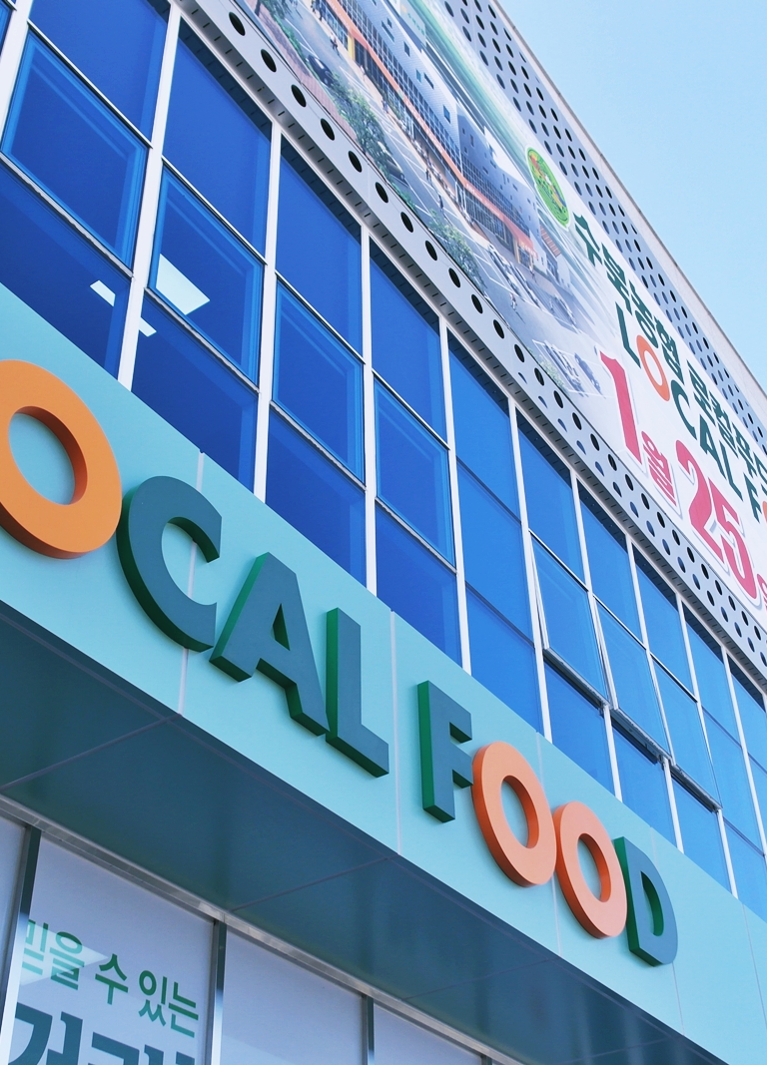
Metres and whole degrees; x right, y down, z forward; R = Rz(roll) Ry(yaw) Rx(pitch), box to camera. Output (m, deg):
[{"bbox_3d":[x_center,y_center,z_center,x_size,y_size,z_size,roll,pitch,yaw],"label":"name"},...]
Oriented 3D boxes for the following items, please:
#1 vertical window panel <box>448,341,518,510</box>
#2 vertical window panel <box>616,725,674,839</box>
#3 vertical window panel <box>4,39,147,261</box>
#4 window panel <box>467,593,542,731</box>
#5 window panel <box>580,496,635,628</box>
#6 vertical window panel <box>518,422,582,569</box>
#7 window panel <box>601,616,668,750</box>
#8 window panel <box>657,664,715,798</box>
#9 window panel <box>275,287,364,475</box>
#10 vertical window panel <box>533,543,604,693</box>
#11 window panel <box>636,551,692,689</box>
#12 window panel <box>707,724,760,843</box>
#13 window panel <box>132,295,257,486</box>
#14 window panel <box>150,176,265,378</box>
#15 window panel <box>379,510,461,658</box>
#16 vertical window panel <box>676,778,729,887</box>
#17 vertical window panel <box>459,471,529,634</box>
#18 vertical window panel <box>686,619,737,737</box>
[{"bbox_3d":[0.705,-0.752,10.175,0.070,1.174,0.892,-23,-43,25],"label":"vertical window panel"},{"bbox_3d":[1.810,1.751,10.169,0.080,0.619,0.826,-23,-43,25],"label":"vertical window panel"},{"bbox_3d":[-1.437,-1.823,6.953,0.075,0.854,0.863,-23,-43,25],"label":"vertical window panel"},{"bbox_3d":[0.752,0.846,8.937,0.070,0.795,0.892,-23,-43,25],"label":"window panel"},{"bbox_3d":[1.764,0.275,11.320,0.080,0.936,0.826,-23,-43,25],"label":"window panel"},{"bbox_3d":[1.245,-0.240,10.821,0.075,0.970,0.863,-23,-43,25],"label":"vertical window panel"},{"bbox_3d":[1.836,1.071,10.798,0.075,0.883,0.863,-27,-44,23],"label":"window panel"},{"bbox_3d":[2.371,1.563,11.422,0.070,0.960,0.892,-26,-44,23],"label":"window panel"},{"bbox_3d":[-0.355,-0.853,8.238,0.075,0.854,0.863,-23,-43,25],"label":"window panel"},{"bbox_3d":[1.295,0.586,10.155,0.075,0.883,0.863,-27,-44,23],"label":"vertical window panel"},{"bbox_3d":[2.300,0.769,11.945,0.080,0.898,0.826,-23,-43,25],"label":"window panel"},{"bbox_3d":[2.860,2.034,11.969,0.080,0.902,0.826,-23,-43,25],"label":"window panel"},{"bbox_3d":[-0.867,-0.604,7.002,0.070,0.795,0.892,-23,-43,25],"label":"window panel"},{"bbox_3d":[-0.896,-1.338,7.595,0.075,0.854,0.863,-23,-43,25],"label":"window panel"},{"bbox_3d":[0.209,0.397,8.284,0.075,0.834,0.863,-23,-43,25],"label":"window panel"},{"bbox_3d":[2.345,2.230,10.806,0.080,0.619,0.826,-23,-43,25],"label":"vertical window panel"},{"bbox_3d":[0.728,0.117,9.523,0.075,0.854,0.863,-23,-43,25],"label":"vertical window panel"},{"bbox_3d":[2.836,1.264,12.569,0.080,0.860,0.826,-23,-43,25],"label":"vertical window panel"}]

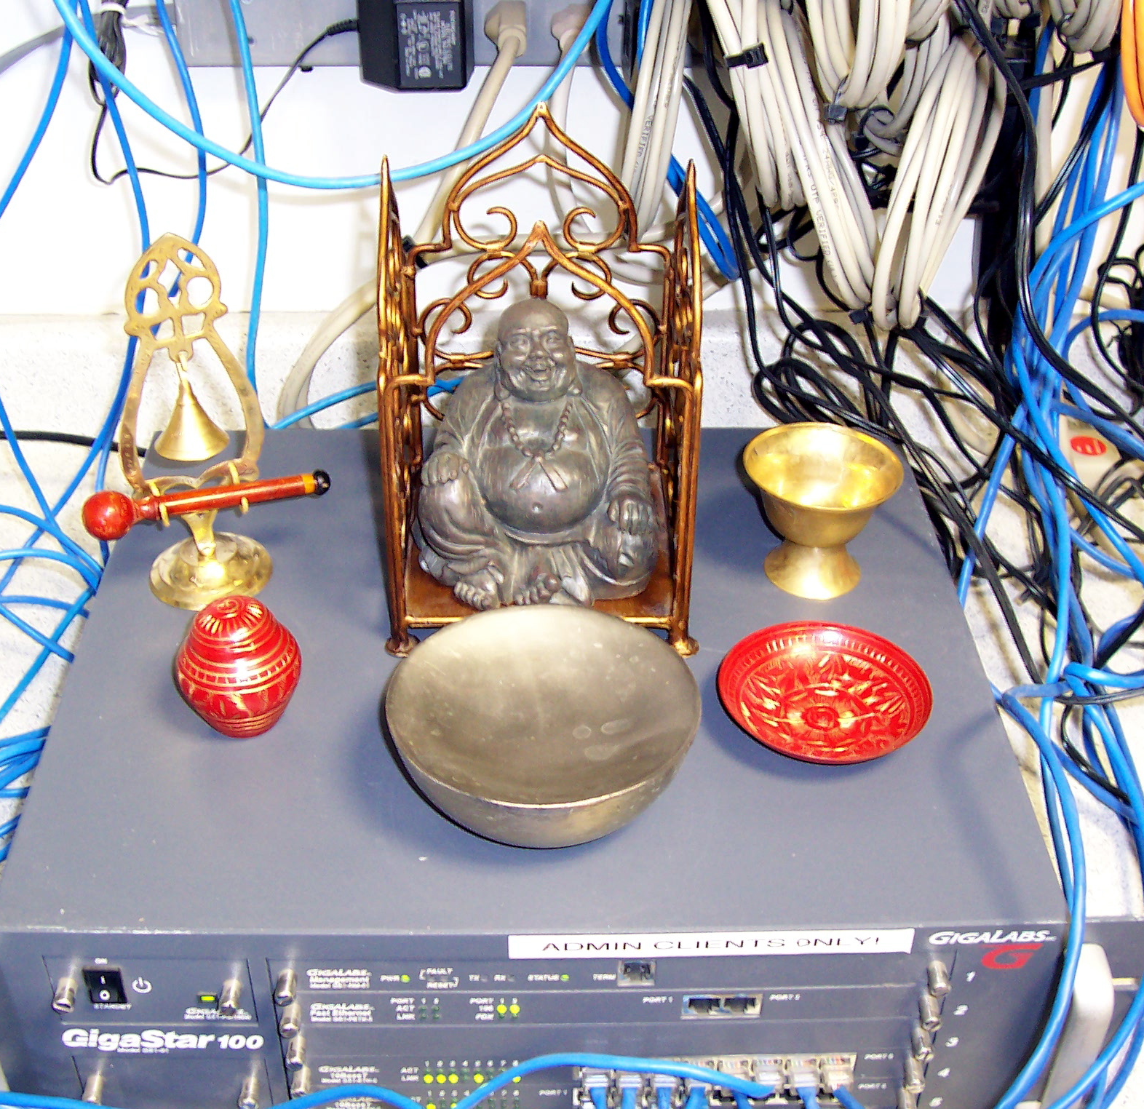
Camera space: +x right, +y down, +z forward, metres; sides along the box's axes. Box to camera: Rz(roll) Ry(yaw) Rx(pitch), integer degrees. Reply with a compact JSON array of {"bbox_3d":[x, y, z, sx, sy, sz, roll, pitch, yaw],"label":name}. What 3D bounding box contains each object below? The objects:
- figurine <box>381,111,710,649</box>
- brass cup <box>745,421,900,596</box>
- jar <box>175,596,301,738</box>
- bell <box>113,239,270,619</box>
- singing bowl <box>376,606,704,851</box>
[{"bbox_3d":[-0.014,-0.078,0.712,0.142,0.214,0.136,0,37,-1],"label":"figurine"},{"bbox_3d":[0.118,-0.017,0.760,0.073,0.062,0.073,1,37,0],"label":"brass cup"},{"bbox_3d":[-0.142,0.046,0.676,0.053,0.058,0.053,0,37,-1],"label":"jar"},{"bbox_3d":[-0.174,-0.061,0.714,0.069,0.182,0.059,-10,39,-13],"label":"bell"},{"bbox_3d":[-0.012,0.076,0.643,0.124,0.053,0.124,0,37,-1],"label":"singing bowl"}]

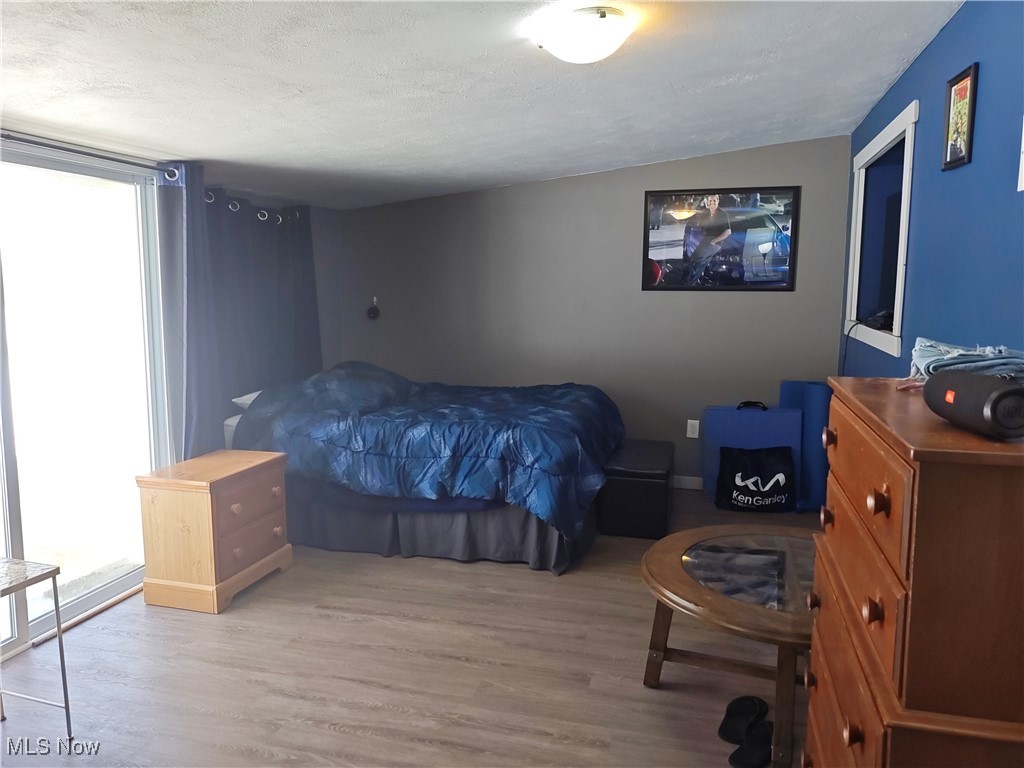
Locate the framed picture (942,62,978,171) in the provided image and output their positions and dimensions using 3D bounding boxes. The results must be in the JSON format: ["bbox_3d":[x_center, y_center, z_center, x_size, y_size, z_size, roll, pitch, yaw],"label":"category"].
[{"bbox_3d":[1.504,-0.894,2.488,0.020,0.312,0.253,2,7,15],"label":"framed picture"}]

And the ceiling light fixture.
[{"bbox_3d":[0.226,-1.097,2.355,0.332,0.108,0.332,-4,6,16],"label":"ceiling light fixture"}]

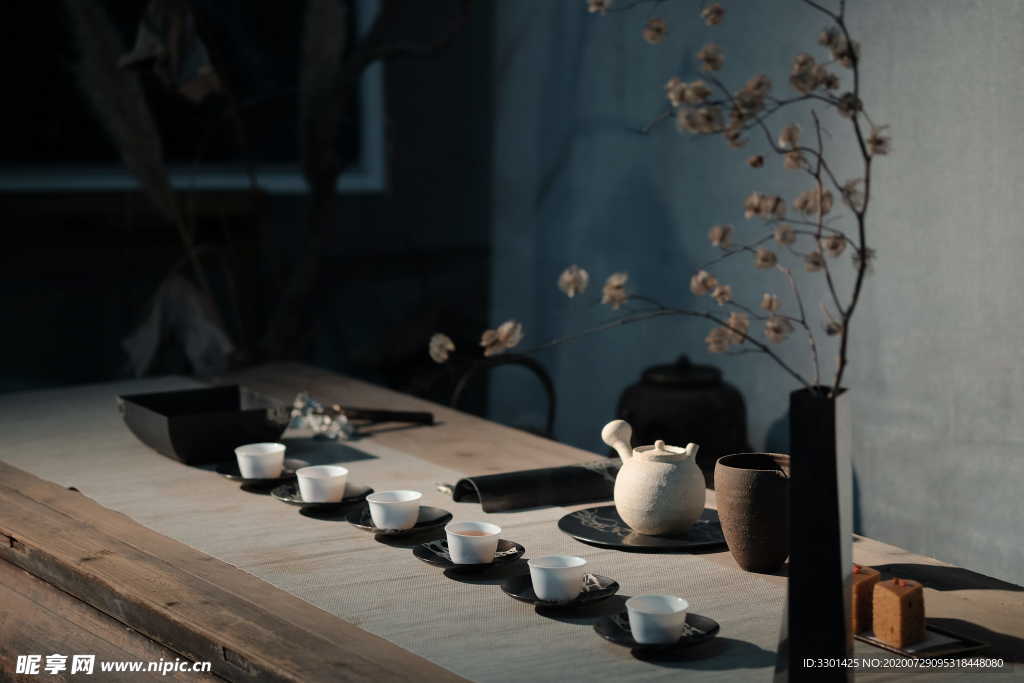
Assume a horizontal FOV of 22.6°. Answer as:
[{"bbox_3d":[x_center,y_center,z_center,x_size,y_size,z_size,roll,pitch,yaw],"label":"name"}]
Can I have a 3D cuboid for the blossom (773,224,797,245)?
[{"bbox_3d":[0.249,-0.098,2.340,0.022,0.018,0.019,1,10,6],"label":"blossom"}]

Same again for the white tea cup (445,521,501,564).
[{"bbox_3d":[-0.041,0.215,2.721,0.060,0.035,0.060,0,10,0],"label":"white tea cup"}]

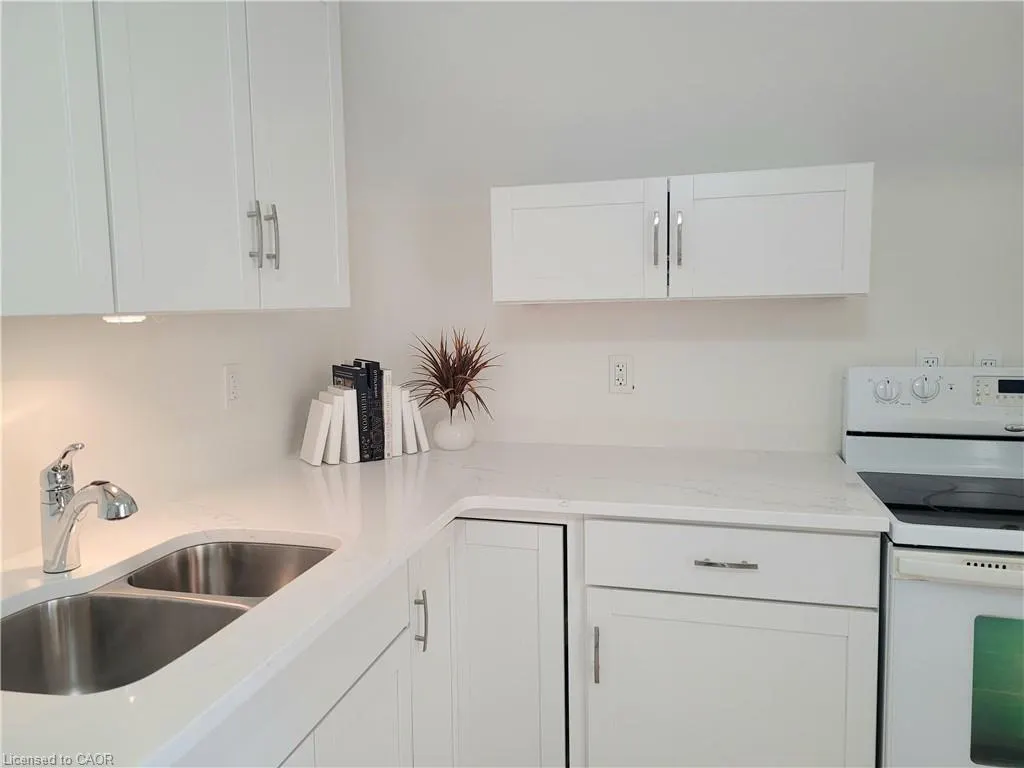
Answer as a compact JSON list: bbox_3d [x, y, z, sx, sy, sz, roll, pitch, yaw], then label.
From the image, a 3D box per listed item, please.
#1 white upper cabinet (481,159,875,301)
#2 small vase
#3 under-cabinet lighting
[{"bbox_3d":[0.431,-0.376,2.050,0.914,0.303,0.328,1,7,14],"label":"white upper cabinet"},{"bbox_3d":[-0.176,0.144,2.314,0.125,0.108,0.125,-1,6,0],"label":"small vase"},{"bbox_3d":[-0.704,-0.119,1.397,0.072,0.018,0.072,1,7,14],"label":"under-cabinet lighting"}]

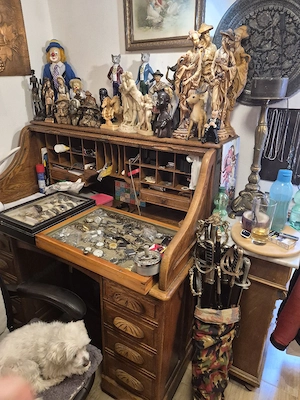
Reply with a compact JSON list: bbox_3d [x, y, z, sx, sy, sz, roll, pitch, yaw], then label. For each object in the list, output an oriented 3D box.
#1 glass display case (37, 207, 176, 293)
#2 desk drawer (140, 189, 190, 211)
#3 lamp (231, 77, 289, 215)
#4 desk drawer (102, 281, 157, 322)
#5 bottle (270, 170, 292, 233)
[{"bbox_3d":[-0.151,0.183,1.224,0.582,0.050,0.423,14,25,29],"label":"glass display case"},{"bbox_3d":[0.126,-0.026,1.484,0.290,0.061,0.200,13,25,28],"label":"desk drawer"},{"bbox_3d":[0.587,-0.263,1.422,0.185,0.695,0.185,13,25,28],"label":"lamp"},{"bbox_3d":[0.002,0.339,1.214,0.278,0.149,0.360,13,25,28],"label":"desk drawer"},{"bbox_3d":[0.617,0.007,1.266,0.097,0.298,0.097,13,24,25],"label":"bottle"}]

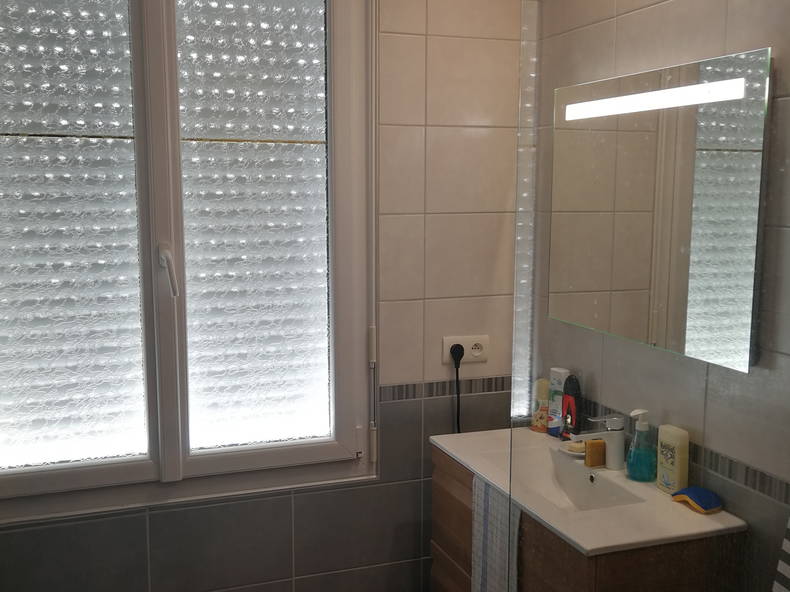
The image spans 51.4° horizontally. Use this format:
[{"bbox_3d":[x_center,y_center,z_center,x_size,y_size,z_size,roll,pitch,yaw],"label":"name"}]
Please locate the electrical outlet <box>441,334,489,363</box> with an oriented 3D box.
[{"bbox_3d":[0.213,0.160,2.486,0.148,0.081,0.015,-3,8,-20],"label":"electrical outlet"}]

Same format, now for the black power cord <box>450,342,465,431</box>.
[{"bbox_3d":[0.186,0.279,2.470,0.042,0.275,0.045,-3,8,-20],"label":"black power cord"}]

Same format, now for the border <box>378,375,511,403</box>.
[{"bbox_3d":[0.172,0.282,2.501,0.470,0.048,0.010,-3,8,-20],"label":"border"}]

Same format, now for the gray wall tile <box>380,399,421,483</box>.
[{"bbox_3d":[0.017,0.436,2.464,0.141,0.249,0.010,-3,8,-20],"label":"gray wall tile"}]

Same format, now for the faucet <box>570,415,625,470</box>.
[{"bbox_3d":[0.516,0.372,2.080,0.152,0.138,0.048,-3,8,-20],"label":"faucet"}]

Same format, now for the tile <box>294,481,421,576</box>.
[{"bbox_3d":[-0.106,0.690,2.452,0.400,0.253,0.010,-3,8,-20],"label":"tile"}]

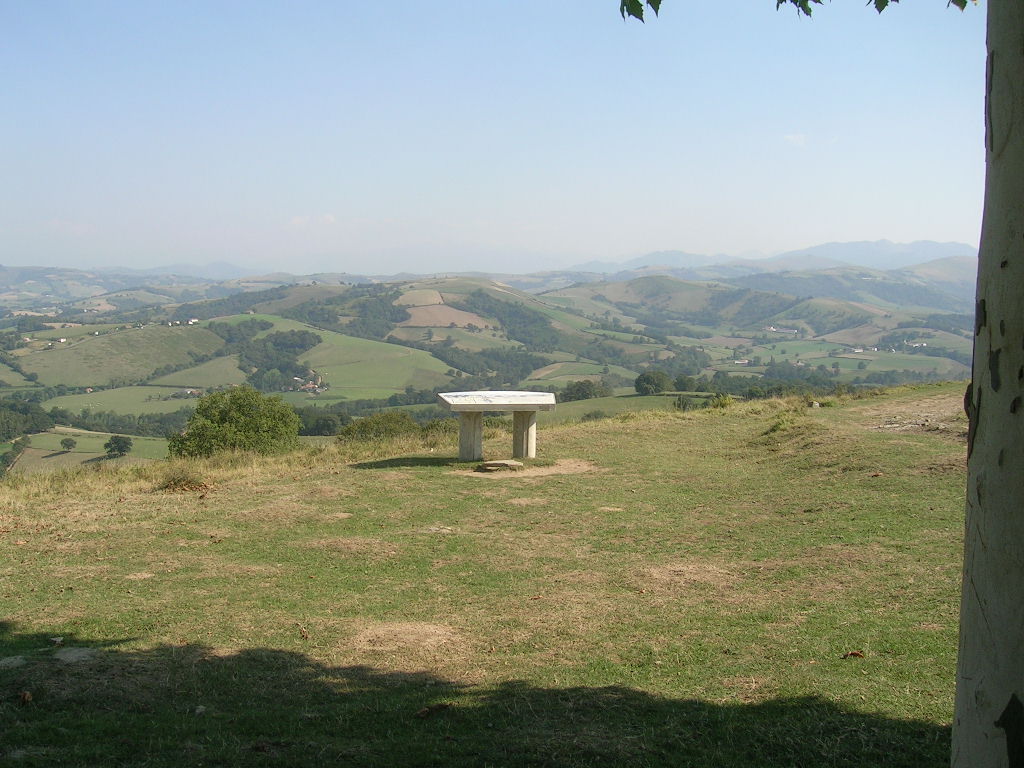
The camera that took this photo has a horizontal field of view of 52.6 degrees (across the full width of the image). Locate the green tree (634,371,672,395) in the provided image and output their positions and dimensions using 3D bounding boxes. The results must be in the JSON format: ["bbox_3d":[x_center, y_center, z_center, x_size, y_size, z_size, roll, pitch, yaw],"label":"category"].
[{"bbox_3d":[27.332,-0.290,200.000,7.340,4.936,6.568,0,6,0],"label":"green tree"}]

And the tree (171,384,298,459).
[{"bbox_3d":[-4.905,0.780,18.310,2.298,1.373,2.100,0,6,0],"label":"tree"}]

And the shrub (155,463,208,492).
[{"bbox_3d":[-4.118,1.165,12.900,0.648,0.350,0.550,0,6,0],"label":"shrub"}]

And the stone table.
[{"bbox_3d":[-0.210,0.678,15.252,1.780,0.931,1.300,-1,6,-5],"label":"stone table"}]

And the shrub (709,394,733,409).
[{"bbox_3d":[5.058,0.423,25.000,0.628,0.338,0.550,0,6,0],"label":"shrub"}]

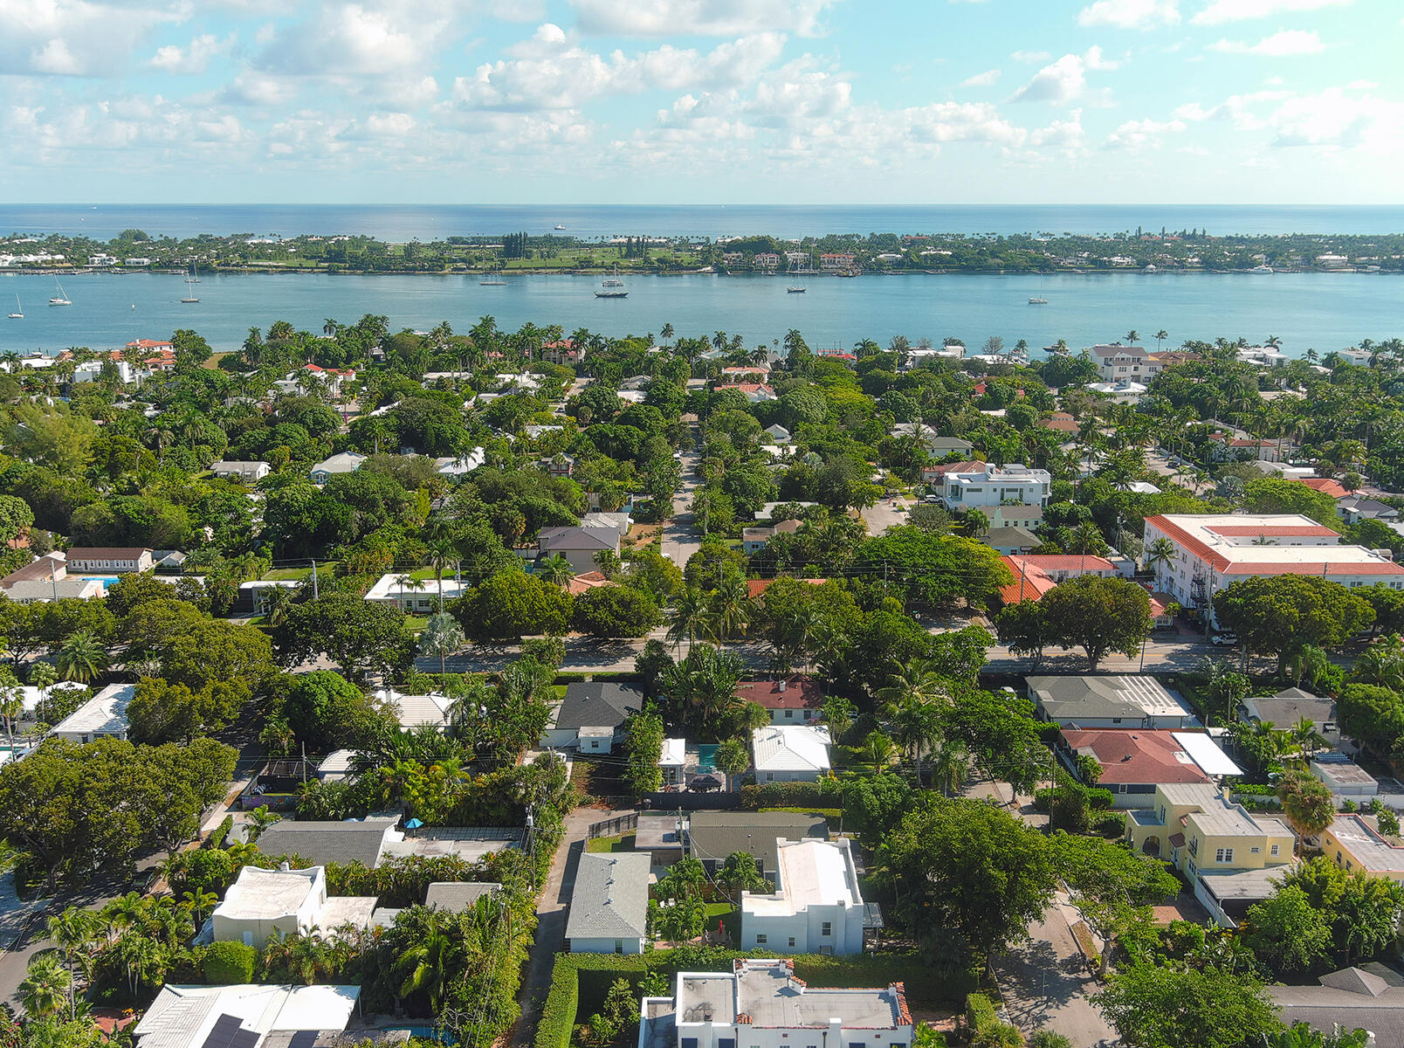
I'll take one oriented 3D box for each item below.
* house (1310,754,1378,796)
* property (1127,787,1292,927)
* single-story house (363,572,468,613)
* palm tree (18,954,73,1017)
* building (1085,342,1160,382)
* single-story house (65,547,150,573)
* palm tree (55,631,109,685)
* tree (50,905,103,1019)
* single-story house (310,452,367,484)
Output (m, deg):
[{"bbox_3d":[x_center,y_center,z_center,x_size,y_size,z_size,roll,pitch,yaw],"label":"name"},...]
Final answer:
[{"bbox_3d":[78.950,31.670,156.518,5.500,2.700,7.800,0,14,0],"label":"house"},{"bbox_3d":[55.100,34.940,135.366,13.800,6.900,17.800,0,14,0],"label":"property"},{"bbox_3d":[-50.250,12.832,227.771,16.900,3.700,15.200,0,14,0],"label":"single-story house"},{"bbox_3d":[-58.100,41.377,112.343,4.800,5.900,4.800,0,14,0],"label":"palm tree"},{"bbox_3d":[170.900,-64.413,509.511,22.800,13.000,19.000,0,14,0],"label":"building"},{"bbox_3d":[-112.409,6.536,240.030,13.943,4.000,6.025,0,14,0],"label":"single-story house"},{"bbox_3d":[-92.500,20.494,188.337,7.500,8.500,7.500,0,14,0],"label":"palm tree"},{"bbox_3d":[-52.642,37.298,106.742,4.600,10.676,4.600,0,14,0],"label":"tree"},{"bbox_3d":[-90.701,-14.162,319.271,11.470,4.700,17.888,0,14,0],"label":"single-story house"}]

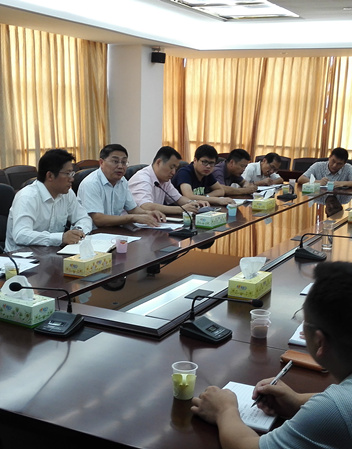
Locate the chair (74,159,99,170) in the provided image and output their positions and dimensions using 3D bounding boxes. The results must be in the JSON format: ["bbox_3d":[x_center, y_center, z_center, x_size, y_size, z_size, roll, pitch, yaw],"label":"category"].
[{"bbox_3d":[-1.085,-0.417,7.972,0.600,0.960,0.580,7,12,28],"label":"chair"}]

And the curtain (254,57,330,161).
[{"bbox_3d":[1.785,-1.401,9.383,1.140,2.399,0.150,7,12,28],"label":"curtain"}]

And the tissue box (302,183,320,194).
[{"bbox_3d":[1.328,-0.352,5.810,0.115,0.072,0.220,6,12,28],"label":"tissue box"}]

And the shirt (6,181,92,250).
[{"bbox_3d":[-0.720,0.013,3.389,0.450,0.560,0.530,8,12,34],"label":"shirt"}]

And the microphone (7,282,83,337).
[{"bbox_3d":[-0.415,0.254,1.910,0.135,0.220,0.325,6,11,25],"label":"microphone"}]

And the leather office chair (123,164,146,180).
[{"bbox_3d":[-0.096,0.046,4.939,0.680,1.060,0.620,6,11,26],"label":"leather office chair"}]

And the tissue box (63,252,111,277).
[{"bbox_3d":[-0.400,0.182,2.723,0.115,0.072,0.220,6,11,25],"label":"tissue box"}]

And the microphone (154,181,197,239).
[{"bbox_3d":[-0.015,-0.107,4.038,0.330,0.340,0.135,7,12,28],"label":"microphone"}]

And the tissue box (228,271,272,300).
[{"bbox_3d":[0.307,0.245,2.429,0.115,0.072,0.220,6,11,24],"label":"tissue box"}]

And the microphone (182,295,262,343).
[{"bbox_3d":[0.162,0.328,2.039,0.278,0.137,0.110,7,12,28],"label":"microphone"}]

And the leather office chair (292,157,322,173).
[{"bbox_3d":[1.863,-0.495,8.649,0.580,0.960,0.600,7,12,28],"label":"leather office chair"}]

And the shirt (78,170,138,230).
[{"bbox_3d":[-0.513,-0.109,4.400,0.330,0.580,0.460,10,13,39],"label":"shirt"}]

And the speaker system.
[{"bbox_3d":[-0.233,-2.256,8.056,0.175,0.135,0.140,-2,19,-17],"label":"speaker system"}]

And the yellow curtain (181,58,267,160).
[{"bbox_3d":[0.720,-1.545,9.944,1.510,2.425,0.150,7,12,28],"label":"yellow curtain"}]

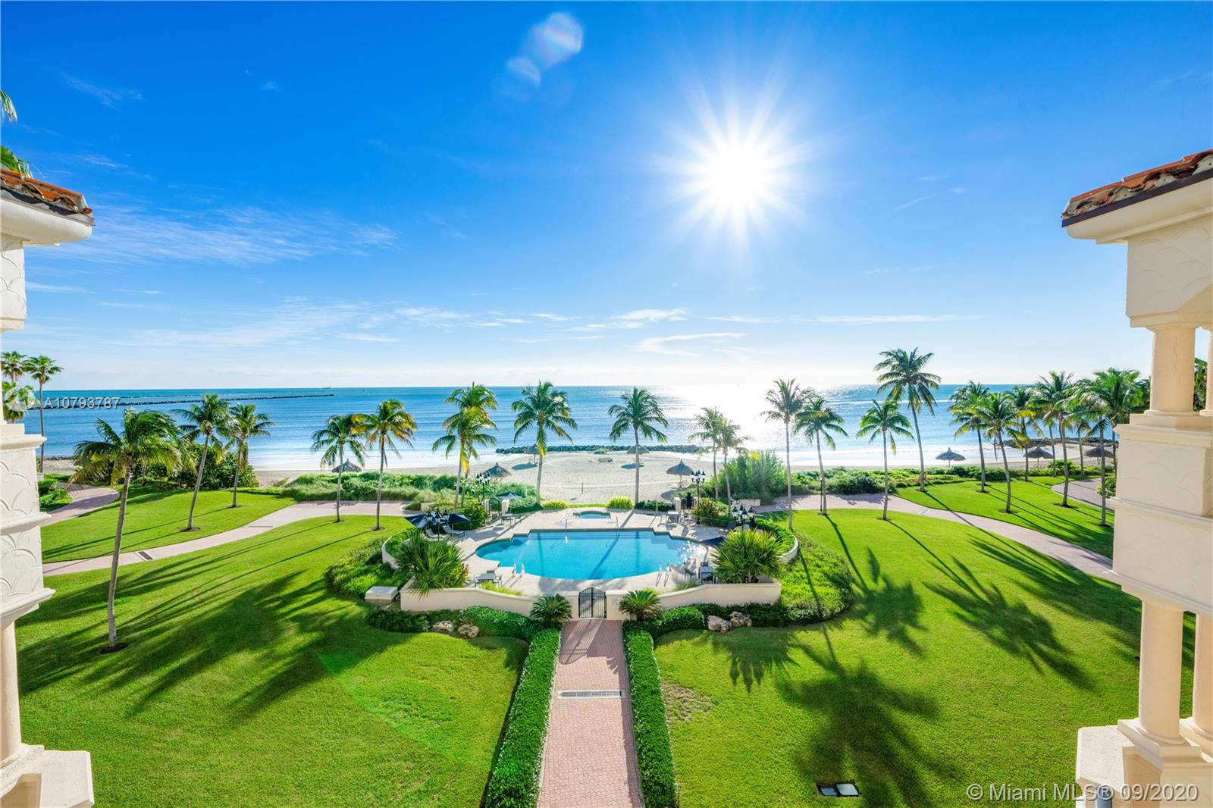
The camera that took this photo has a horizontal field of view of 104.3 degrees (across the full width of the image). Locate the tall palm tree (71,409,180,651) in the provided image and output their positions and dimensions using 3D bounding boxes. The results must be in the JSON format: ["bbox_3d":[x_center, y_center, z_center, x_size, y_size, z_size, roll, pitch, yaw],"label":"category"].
[{"bbox_3d":[-20.820,5.505,20.721,4.200,10.600,4.200,0,2,0],"label":"tall palm tree"}]

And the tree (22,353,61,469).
[{"bbox_3d":[-78.033,1.450,65.484,3.266,16.527,3.367,1,3,40],"label":"tree"}]

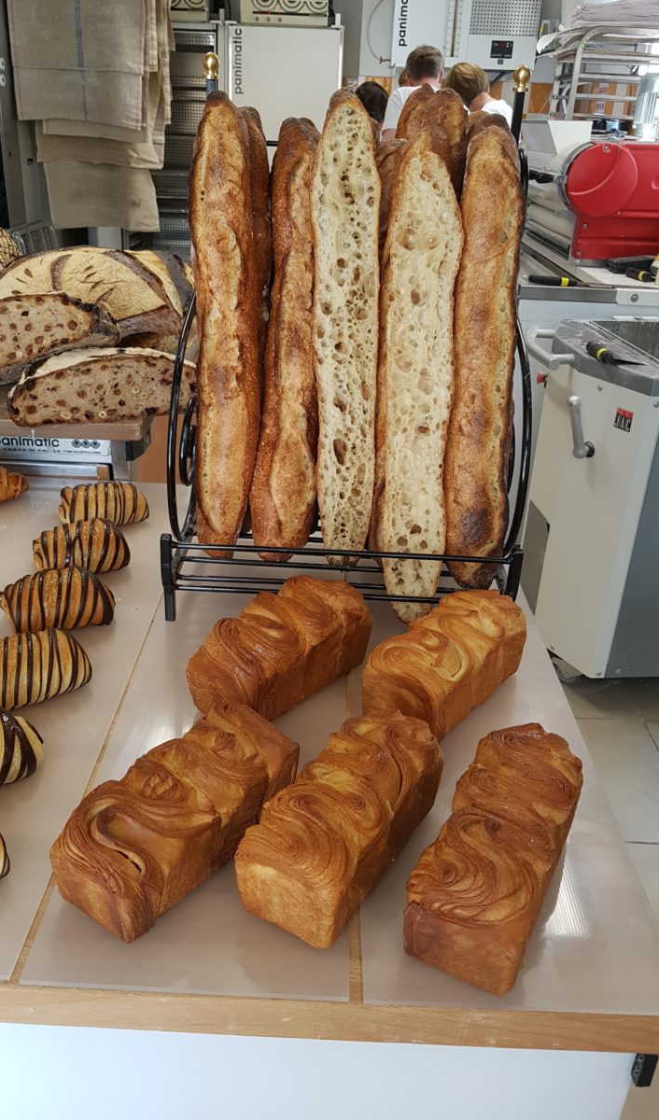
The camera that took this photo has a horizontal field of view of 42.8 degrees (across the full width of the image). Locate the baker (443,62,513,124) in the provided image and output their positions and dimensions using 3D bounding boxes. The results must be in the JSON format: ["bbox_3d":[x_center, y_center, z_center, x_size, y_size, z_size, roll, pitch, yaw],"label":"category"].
[{"bbox_3d":[0.536,-1.245,3.740,0.480,1.680,0.360,-4,27,-15],"label":"baker"}]

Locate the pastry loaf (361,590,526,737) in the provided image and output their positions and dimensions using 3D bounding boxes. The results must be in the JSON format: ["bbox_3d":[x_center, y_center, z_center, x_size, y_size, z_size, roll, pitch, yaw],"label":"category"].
[{"bbox_3d":[0.129,0.108,0.918,0.086,0.075,0.185,20,30,30],"label":"pastry loaf"}]

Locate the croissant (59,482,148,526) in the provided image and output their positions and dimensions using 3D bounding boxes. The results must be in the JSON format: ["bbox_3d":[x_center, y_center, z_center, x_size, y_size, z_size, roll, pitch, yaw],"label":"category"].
[{"bbox_3d":[-0.348,-0.093,1.308,0.118,0.050,0.068,0,26,-7],"label":"croissant"}]

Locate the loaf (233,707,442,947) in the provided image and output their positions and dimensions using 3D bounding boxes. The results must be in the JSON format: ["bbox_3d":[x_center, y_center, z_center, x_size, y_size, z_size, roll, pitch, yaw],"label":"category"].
[{"bbox_3d":[0.015,0.221,0.716,0.081,0.072,0.194,19,31,27],"label":"loaf"}]

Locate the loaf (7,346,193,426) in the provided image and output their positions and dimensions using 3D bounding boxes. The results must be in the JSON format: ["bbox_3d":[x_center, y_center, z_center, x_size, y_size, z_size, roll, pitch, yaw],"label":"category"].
[{"bbox_3d":[-0.388,-0.301,1.467,0.290,0.092,0.110,-3,28,-12],"label":"loaf"}]

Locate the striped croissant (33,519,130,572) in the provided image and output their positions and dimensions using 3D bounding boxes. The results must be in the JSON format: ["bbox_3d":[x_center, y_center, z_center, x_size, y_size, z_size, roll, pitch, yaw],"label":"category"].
[{"bbox_3d":[-0.344,-0.025,1.178,0.118,0.051,0.068,-3,28,-12],"label":"striped croissant"}]

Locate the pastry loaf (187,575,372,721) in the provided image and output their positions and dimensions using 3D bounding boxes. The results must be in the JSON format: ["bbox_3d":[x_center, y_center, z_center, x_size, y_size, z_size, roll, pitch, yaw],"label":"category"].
[{"bbox_3d":[-0.050,0.100,0.942,0.083,0.074,0.198,23,33,34],"label":"pastry loaf"}]

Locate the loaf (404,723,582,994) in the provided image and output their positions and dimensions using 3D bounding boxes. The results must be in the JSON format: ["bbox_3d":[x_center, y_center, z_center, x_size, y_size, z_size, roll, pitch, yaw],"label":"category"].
[{"bbox_3d":[0.132,0.230,0.667,0.086,0.075,0.185,14,28,21],"label":"loaf"}]

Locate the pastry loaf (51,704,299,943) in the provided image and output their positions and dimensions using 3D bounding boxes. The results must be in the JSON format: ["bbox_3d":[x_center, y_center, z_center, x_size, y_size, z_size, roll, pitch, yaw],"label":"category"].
[{"bbox_3d":[-0.123,0.212,0.720,0.082,0.072,0.203,21,32,31],"label":"pastry loaf"}]

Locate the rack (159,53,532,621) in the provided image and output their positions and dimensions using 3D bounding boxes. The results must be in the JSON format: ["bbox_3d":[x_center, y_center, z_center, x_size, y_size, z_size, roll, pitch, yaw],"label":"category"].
[{"bbox_3d":[0.031,-0.283,1.068,0.436,0.638,0.370,3,26,0],"label":"rack"}]

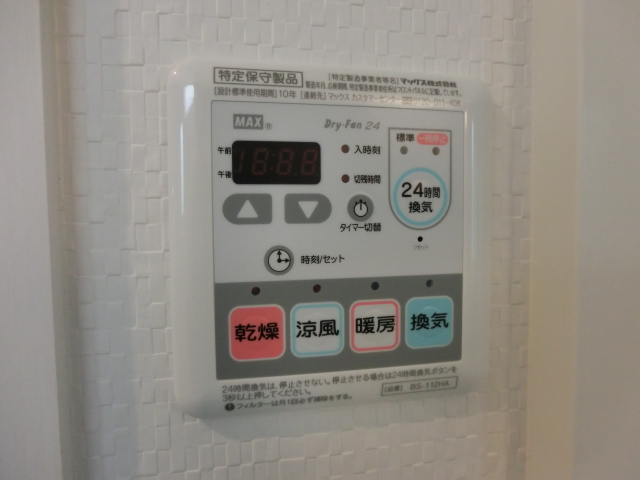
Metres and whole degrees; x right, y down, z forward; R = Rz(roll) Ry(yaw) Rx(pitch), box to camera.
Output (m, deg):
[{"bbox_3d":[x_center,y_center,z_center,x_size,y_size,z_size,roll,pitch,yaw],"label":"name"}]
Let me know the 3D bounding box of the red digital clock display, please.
[{"bbox_3d":[-0.015,-0.027,0.154,0.031,0.015,0.004,-1,3,-12],"label":"red digital clock display"}]

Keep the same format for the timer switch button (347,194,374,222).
[{"bbox_3d":[0.015,-0.011,0.161,0.010,0.010,0.003,-1,3,-12],"label":"timer switch button"}]

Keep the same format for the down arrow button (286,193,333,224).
[{"bbox_3d":[-0.004,-0.011,0.157,0.017,0.011,0.003,-1,3,-12],"label":"down arrow button"}]

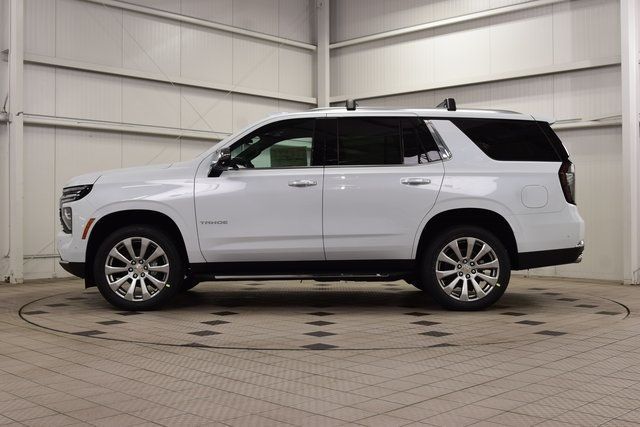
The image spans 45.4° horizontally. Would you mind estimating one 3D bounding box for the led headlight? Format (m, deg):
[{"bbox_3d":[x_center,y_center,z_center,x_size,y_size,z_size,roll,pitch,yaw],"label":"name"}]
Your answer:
[{"bbox_3d":[-2.330,-0.047,7.330,0.380,0.455,0.380,0,0,0],"label":"led headlight"}]

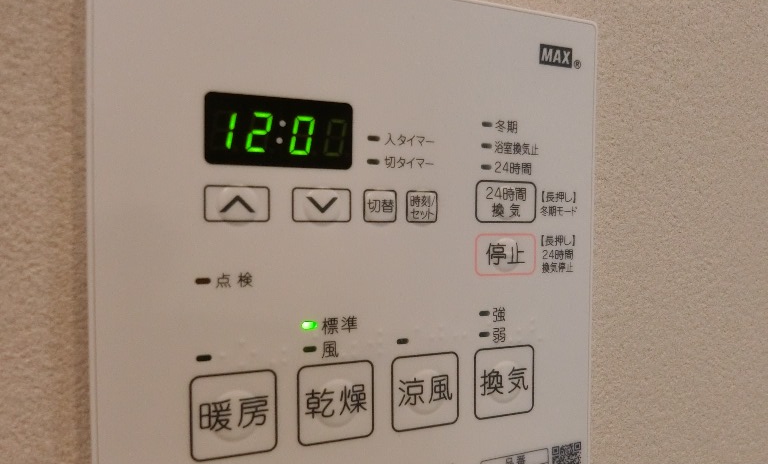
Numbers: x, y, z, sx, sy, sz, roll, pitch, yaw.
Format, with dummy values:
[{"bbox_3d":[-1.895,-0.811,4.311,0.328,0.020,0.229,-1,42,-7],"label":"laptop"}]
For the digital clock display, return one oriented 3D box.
[{"bbox_3d":[-0.021,-0.020,0.116,0.030,0.014,0.004,0,2,-22],"label":"digital clock display"}]

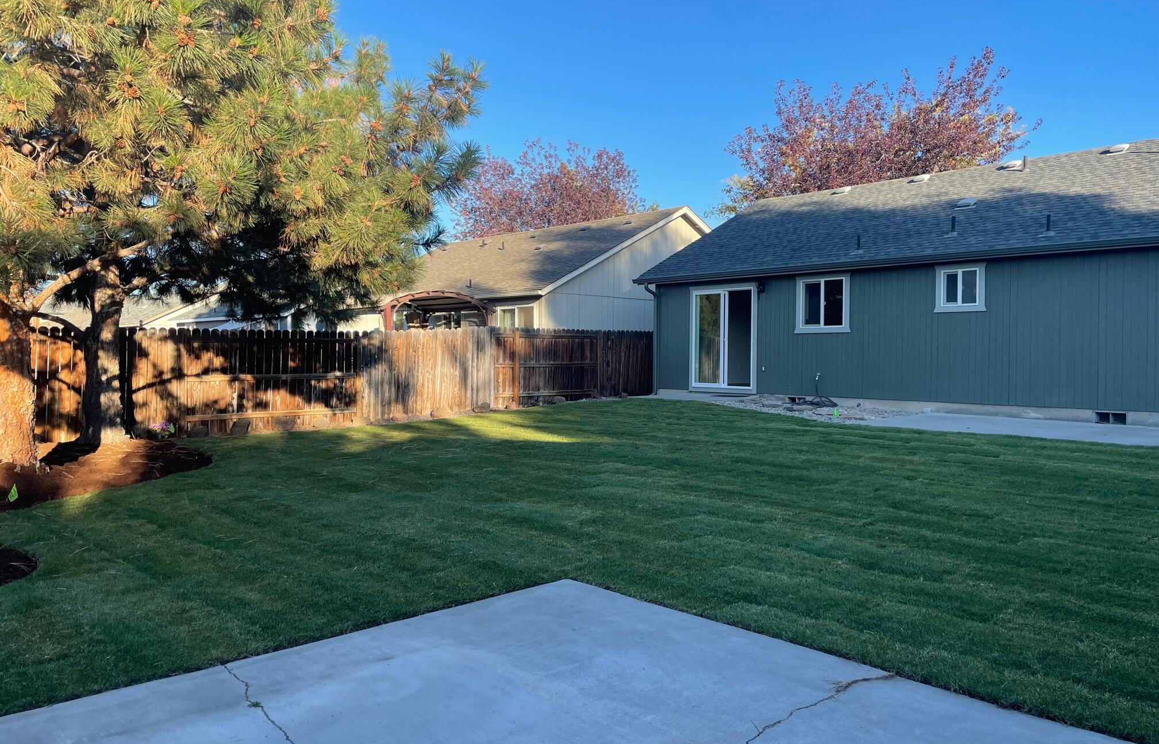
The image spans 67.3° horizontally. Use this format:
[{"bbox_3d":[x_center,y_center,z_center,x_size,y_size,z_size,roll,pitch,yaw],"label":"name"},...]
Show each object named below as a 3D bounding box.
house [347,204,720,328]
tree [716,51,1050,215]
[{"bbox_3d":[-0.963,-2.208,29.072,10.677,5.296,11.745,-1,2,-43],"label":"house"},{"bbox_3d":[10.247,-5.525,30.082,10.926,11.380,10.926,0,1,0],"label":"tree"}]

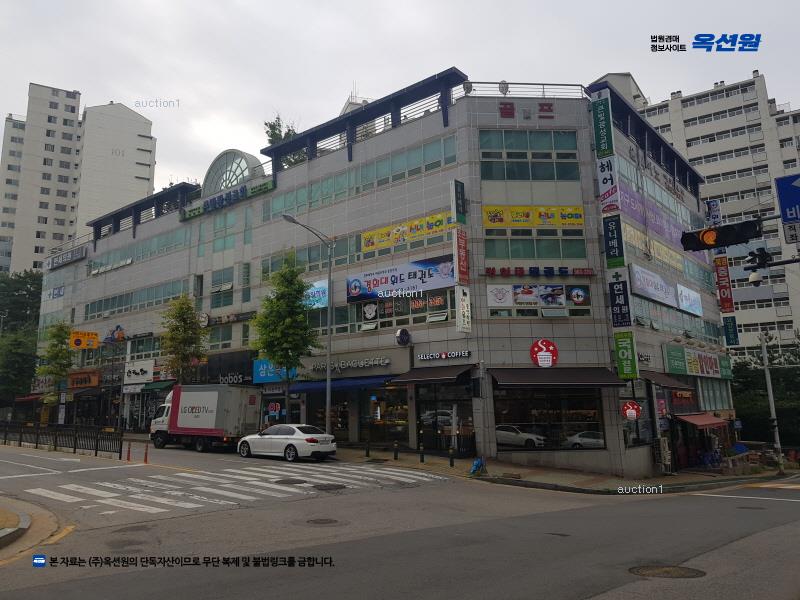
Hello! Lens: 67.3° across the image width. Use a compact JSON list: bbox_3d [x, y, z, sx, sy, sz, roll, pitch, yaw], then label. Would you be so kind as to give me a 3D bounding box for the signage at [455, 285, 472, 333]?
[{"bbox_3d":[2.882,0.448,27.232,0.250,2.057,0.802,-10,-14,37],"label":"signage"}]

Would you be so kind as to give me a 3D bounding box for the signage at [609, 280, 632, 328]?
[{"bbox_3d":[10.464,0.217,28.457,0.850,2.150,0.220,-8,-13,32],"label":"signage"}]

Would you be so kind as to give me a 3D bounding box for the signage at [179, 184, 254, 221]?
[{"bbox_3d":[-12.206,-6.448,40.541,8.254,0.800,0.400,-10,-14,37],"label":"signage"}]

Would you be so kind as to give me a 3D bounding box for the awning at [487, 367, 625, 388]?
[{"bbox_3d":[6.766,3.392,26.128,5.526,0.969,1.500,0,-11,-4],"label":"awning"}]

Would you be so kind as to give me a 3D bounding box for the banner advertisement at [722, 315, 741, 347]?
[{"bbox_3d":[22.704,2.152,41.119,0.779,1.950,0.200,-10,-14,40],"label":"banner advertisement"}]

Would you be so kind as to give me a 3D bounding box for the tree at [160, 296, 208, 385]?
[{"bbox_3d":[-12.893,3.933,36.001,3.000,8.800,3.000,-9,-13,37],"label":"tree"}]

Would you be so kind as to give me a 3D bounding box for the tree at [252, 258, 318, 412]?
[{"bbox_3d":[-5.696,2.426,30.154,3.262,9.835,3.262,-1,-11,0],"label":"tree"}]

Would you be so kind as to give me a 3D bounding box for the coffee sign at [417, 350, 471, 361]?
[{"bbox_3d":[2.017,2.633,28.660,2.950,0.400,0.140,-9,-13,37],"label":"coffee sign"}]

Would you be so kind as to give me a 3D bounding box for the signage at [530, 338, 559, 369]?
[{"bbox_3d":[6.532,2.376,26.991,1.291,1.294,0.150,0,-11,-4],"label":"signage"}]

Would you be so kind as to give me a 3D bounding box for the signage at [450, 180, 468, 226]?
[{"bbox_3d":[2.709,-4.454,27.615,0.200,2.004,0.781,-10,-14,39],"label":"signage"}]

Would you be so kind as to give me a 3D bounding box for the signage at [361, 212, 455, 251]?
[{"bbox_3d":[0.391,-3.443,30.453,6.067,0.991,0.120,-10,-14,37],"label":"signage"}]

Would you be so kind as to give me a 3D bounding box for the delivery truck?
[{"bbox_3d":[-10.017,6.037,30.892,6.250,3.200,2.200,-7,-12,36],"label":"delivery truck"}]

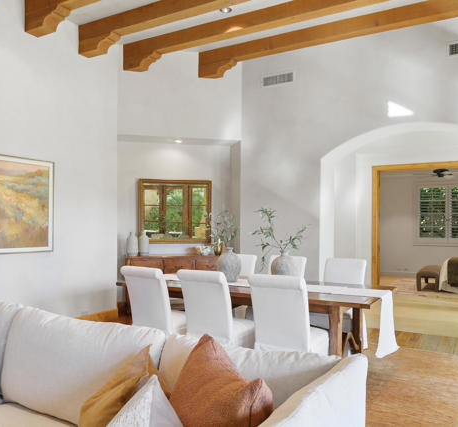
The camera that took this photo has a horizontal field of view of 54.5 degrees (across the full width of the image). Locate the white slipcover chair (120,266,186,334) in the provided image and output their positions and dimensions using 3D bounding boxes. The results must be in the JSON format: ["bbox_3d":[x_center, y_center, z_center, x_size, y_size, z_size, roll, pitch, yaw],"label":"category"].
[{"bbox_3d":[-0.665,0.984,4.323,0.500,0.985,0.600,0,-1,29],"label":"white slipcover chair"}]

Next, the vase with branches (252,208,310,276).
[{"bbox_3d":[0.569,0.361,4.898,0.570,0.860,0.460,0,-1,30],"label":"vase with branches"}]

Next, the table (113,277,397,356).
[{"bbox_3d":[0.230,1.106,4.504,2.580,0.760,1.120,0,-1,29],"label":"table"}]

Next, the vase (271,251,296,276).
[{"bbox_3d":[0.607,0.596,4.870,0.270,0.390,0.270,0,-1,30],"label":"vase"}]

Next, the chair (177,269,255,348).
[{"bbox_3d":[-0.092,1.032,4.247,0.500,1.000,0.650,0,-1,30],"label":"chair"}]

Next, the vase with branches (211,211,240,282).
[{"bbox_3d":[-0.020,0.373,5.194,0.380,0.840,0.360,0,-1,0],"label":"vase with branches"}]

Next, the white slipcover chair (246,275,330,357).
[{"bbox_3d":[0.511,0.970,3.661,0.490,0.985,0.600,0,-1,29],"label":"white slipcover chair"}]

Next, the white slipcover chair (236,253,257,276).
[{"bbox_3d":[0.017,1.070,5.940,0.500,1.000,0.650,0,-1,30],"label":"white slipcover chair"}]

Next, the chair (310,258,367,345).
[{"bbox_3d":[1.210,1.009,4.850,0.480,0.985,0.600,0,-1,29],"label":"chair"}]

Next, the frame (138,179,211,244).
[{"bbox_3d":[-0.875,-0.025,7.222,1.204,1.040,0.050,1,-1,-15],"label":"frame"}]

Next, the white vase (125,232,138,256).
[{"bbox_3d":[-1.482,0.476,6.821,0.176,0.371,0.176,1,-1,-15],"label":"white vase"}]

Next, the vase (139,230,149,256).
[{"bbox_3d":[-1.341,0.472,7.068,0.150,0.400,0.150,0,-1,0],"label":"vase"}]

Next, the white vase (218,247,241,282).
[{"bbox_3d":[0.014,0.594,5.191,0.265,0.400,0.265,0,-1,0],"label":"white vase"}]

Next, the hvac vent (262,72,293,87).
[{"bbox_3d":[0.771,-2.117,7.016,0.535,0.160,0.040,0,-1,30],"label":"hvac vent"}]

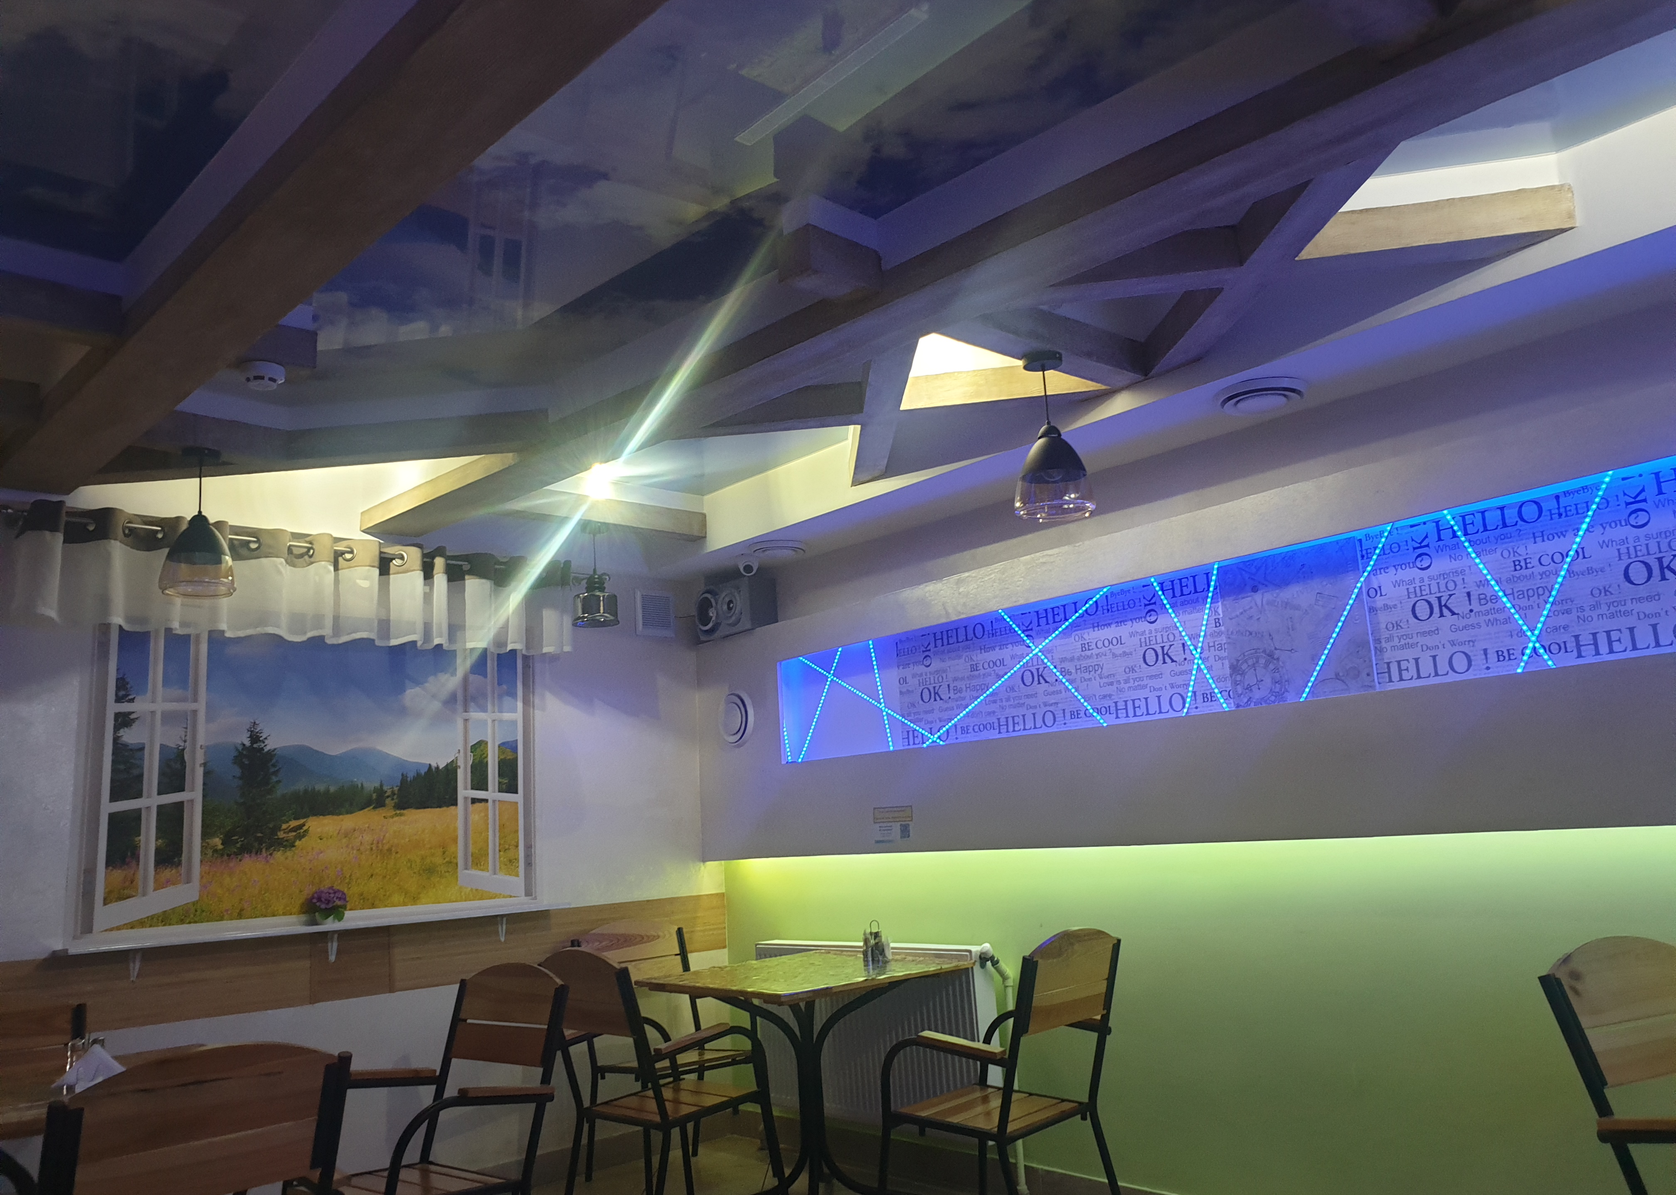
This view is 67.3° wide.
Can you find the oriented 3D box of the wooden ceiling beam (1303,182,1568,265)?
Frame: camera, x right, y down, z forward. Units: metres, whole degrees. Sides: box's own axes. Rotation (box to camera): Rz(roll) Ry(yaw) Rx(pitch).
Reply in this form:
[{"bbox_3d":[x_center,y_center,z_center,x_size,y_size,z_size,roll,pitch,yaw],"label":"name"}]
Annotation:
[{"bbox_3d":[1.272,-0.797,2.756,0.584,0.099,0.107,-5,-11,8],"label":"wooden ceiling beam"}]

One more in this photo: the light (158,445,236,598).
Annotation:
[{"bbox_3d":[-1.846,-0.224,3.635,0.220,0.415,0.220,6,-14,-41],"label":"light"}]

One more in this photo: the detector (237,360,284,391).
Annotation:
[{"bbox_3d":[-1.390,-0.527,3.036,0.106,0.044,0.106,2,-12,-25],"label":"detector"}]

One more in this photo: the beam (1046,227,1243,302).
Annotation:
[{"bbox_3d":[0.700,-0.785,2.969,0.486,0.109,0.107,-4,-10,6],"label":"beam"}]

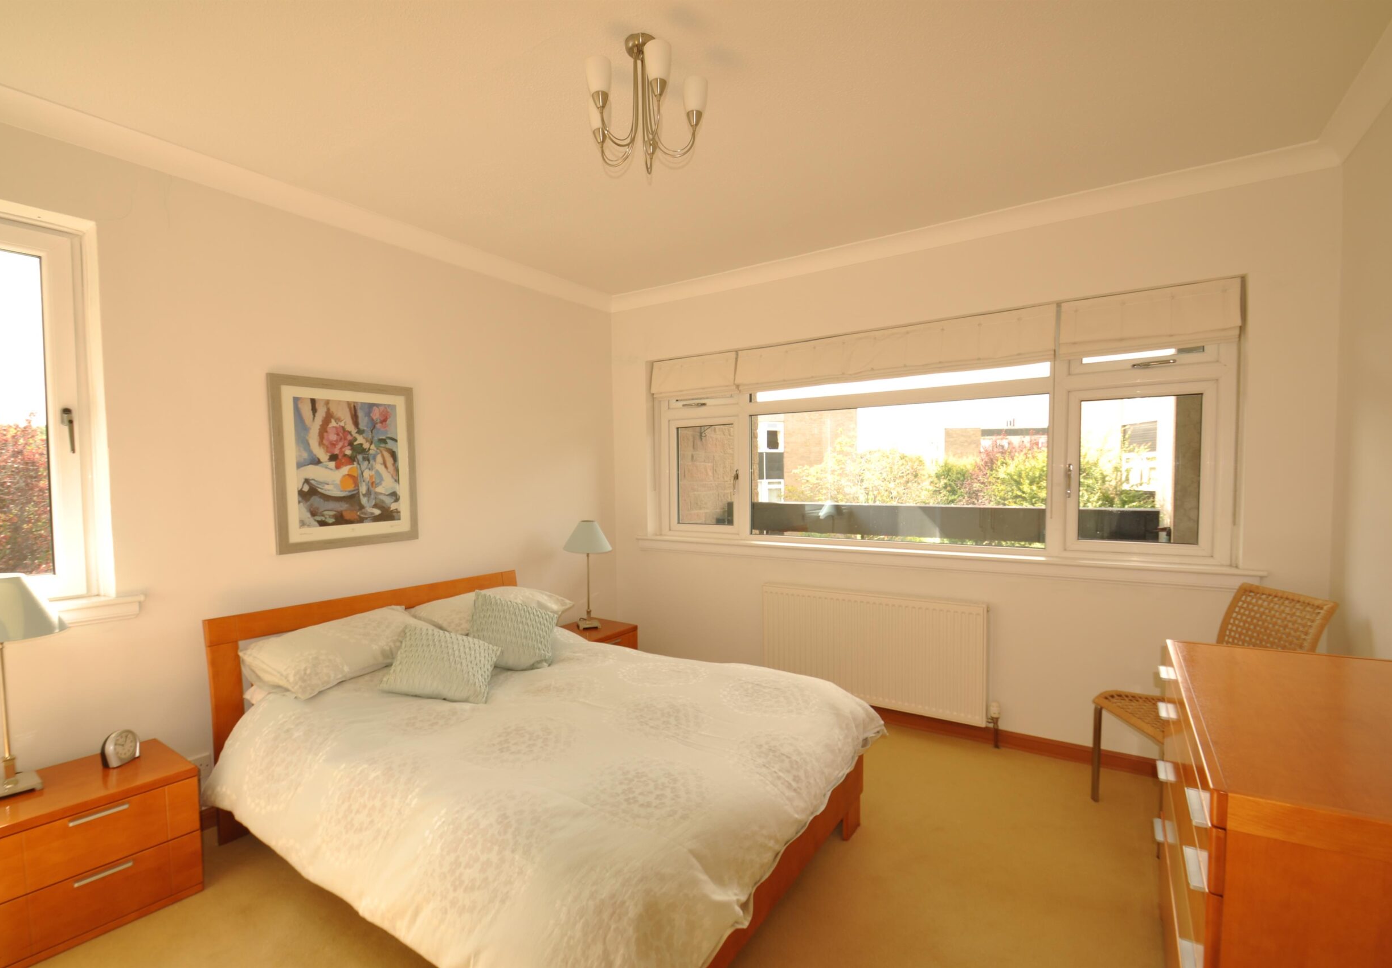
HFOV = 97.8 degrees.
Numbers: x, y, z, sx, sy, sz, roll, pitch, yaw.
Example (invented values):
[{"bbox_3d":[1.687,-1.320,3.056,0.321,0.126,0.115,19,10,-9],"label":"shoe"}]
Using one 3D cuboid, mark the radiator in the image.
[{"bbox_3d":[0.936,0.889,3.328,1.213,0.594,0.084,0,2,33],"label":"radiator"}]

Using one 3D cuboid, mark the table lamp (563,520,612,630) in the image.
[{"bbox_3d":[-0.702,0.579,3.881,0.292,0.671,0.292,-1,2,0],"label":"table lamp"}]

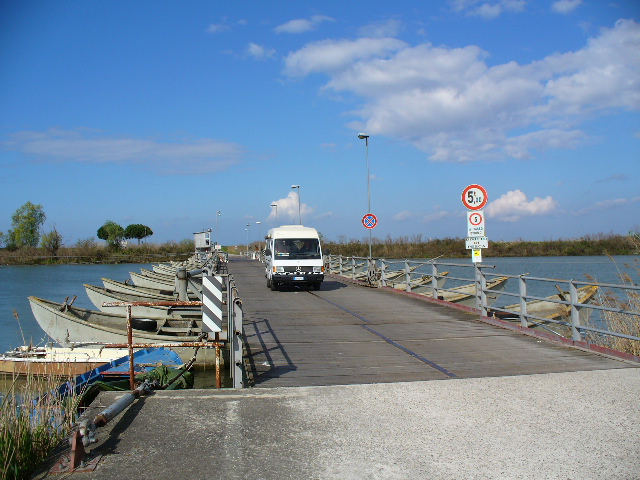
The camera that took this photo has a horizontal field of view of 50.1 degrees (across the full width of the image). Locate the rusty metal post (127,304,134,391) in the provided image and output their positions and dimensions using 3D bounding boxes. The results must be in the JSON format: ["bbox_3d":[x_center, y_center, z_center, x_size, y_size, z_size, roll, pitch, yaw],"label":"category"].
[{"bbox_3d":[-2.186,1.247,7.900,0.055,1.020,0.055,-3,0,0],"label":"rusty metal post"}]

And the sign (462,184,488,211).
[{"bbox_3d":[3.591,-0.982,15.800,0.600,0.600,0.040,-2,0,7],"label":"sign"}]

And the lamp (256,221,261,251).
[{"bbox_3d":[-8.900,0.072,99.000,0.600,5.300,0.250,-1,0,-10],"label":"lamp"}]

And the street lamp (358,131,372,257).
[{"bbox_3d":[1.788,-1.230,26.300,0.500,5.850,0.220,-2,0,-12],"label":"street lamp"}]

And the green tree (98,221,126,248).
[{"bbox_3d":[-37.974,-0.725,124.000,5.000,5.700,4.900,-1,0,0],"label":"green tree"}]

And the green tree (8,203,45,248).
[{"bbox_3d":[-47.460,-2.190,111.000,6.000,7.800,5.700,-1,0,0],"label":"green tree"}]

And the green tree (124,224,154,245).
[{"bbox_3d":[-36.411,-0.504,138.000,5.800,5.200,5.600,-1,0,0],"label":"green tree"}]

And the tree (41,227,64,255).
[{"bbox_3d":[-41.996,0.188,107.000,3.400,4.700,3.300,-1,0,0],"label":"tree"}]

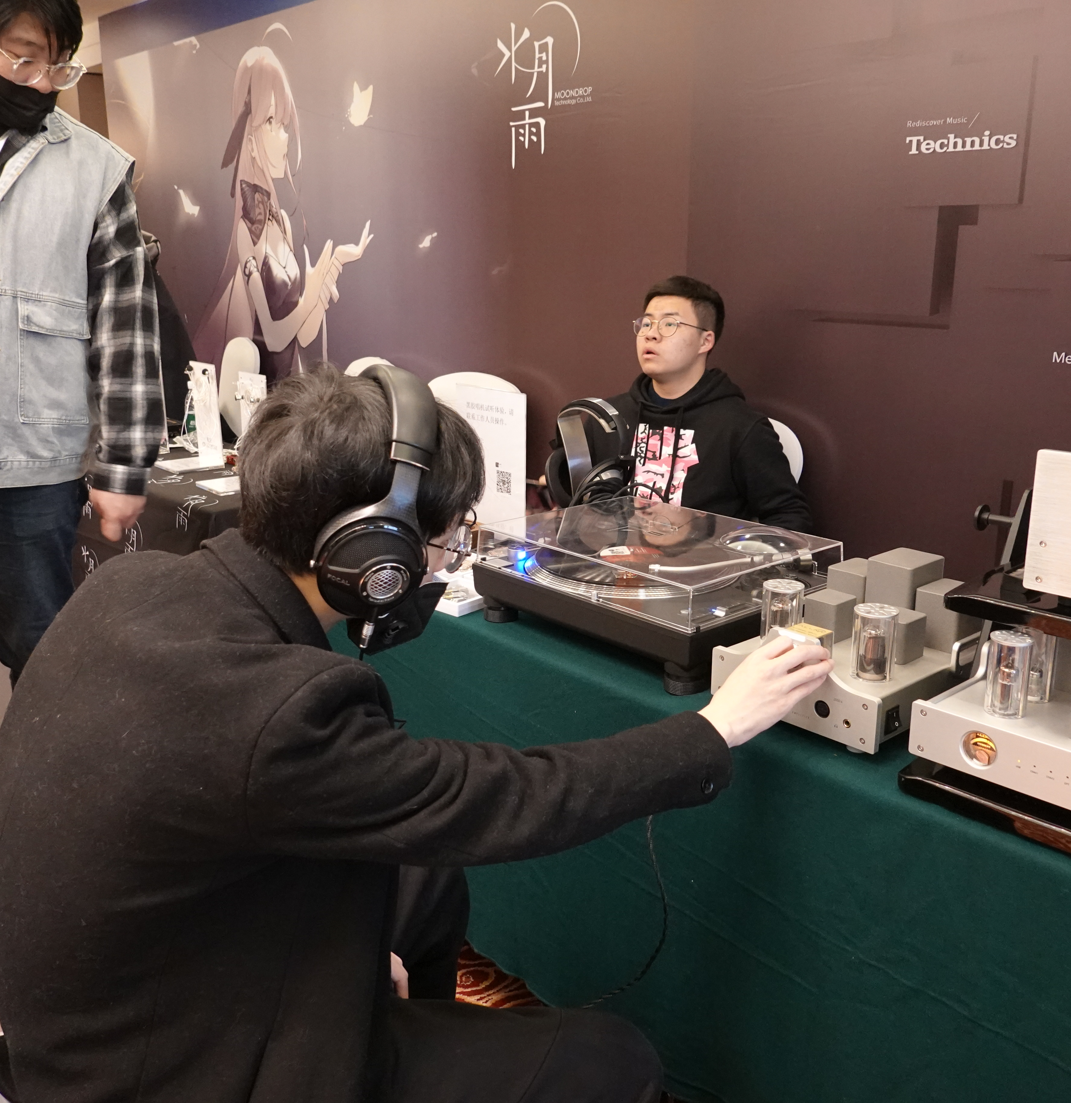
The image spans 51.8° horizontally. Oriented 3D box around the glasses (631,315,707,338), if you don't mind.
[{"bbox_3d":[0.331,-0.530,2.653,0.140,0.050,0.140,13,8,40],"label":"glasses"}]

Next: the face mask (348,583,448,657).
[{"bbox_3d":[-0.143,0.057,1.092,0.095,0.100,0.132,15,13,-24],"label":"face mask"}]

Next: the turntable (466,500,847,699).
[{"bbox_3d":[0.184,0.049,1.688,0.358,0.162,0.453,-13,20,-39],"label":"turntable"}]

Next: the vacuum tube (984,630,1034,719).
[{"bbox_3d":[0.494,0.129,1.151,0.041,0.081,0.041,-13,20,-39],"label":"vacuum tube"}]

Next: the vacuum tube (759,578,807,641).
[{"bbox_3d":[0.317,0.084,1.415,0.049,0.081,0.049,-1,15,0],"label":"vacuum tube"}]

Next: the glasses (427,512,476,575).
[{"bbox_3d":[-0.144,-0.030,1.060,0.140,0.047,0.140,15,13,-24],"label":"glasses"}]

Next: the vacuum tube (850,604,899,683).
[{"bbox_3d":[0.419,0.113,1.363,0.052,0.085,0.052,0,14,0],"label":"vacuum tube"}]

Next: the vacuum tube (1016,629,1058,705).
[{"bbox_3d":[0.538,0.118,1.190,0.041,0.081,0.041,-13,20,-39],"label":"vacuum tube"}]

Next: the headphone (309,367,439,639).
[{"bbox_3d":[-0.154,-0.069,1.043,0.105,0.215,0.195,15,13,-24],"label":"headphone"}]

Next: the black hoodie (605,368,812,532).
[{"bbox_3d":[0.347,-0.094,2.500,0.520,0.600,0.370,12,20,38],"label":"black hoodie"}]

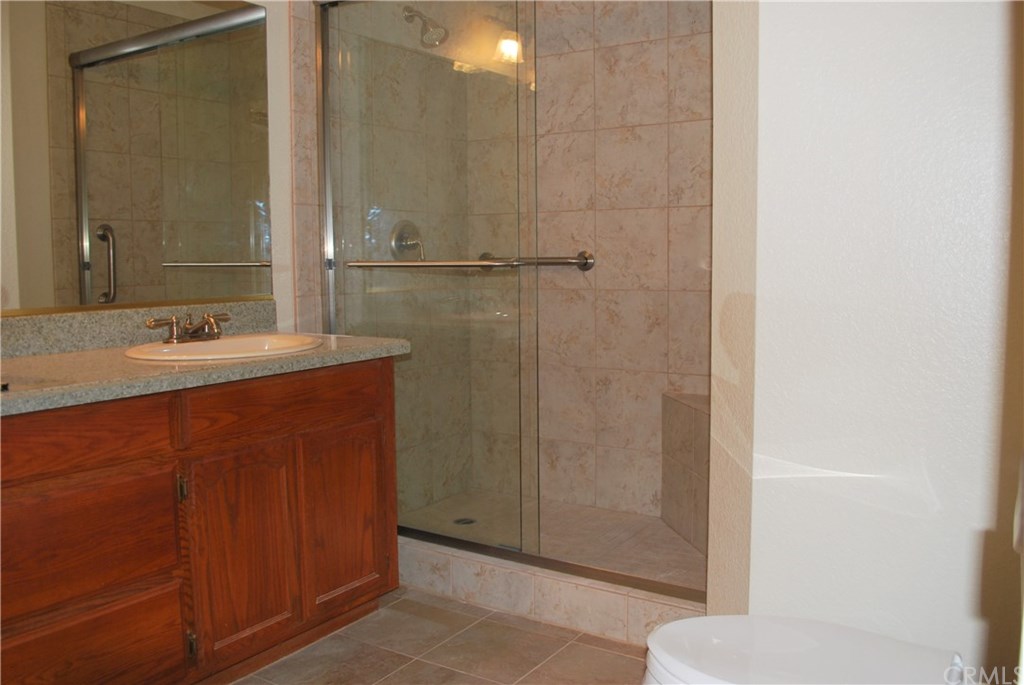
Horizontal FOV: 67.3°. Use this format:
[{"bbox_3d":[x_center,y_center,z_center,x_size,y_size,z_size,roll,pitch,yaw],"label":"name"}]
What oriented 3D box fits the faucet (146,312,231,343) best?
[{"bbox_3d":[-0.845,-0.039,2.076,0.140,0.083,0.240,2,6,32],"label":"faucet"}]

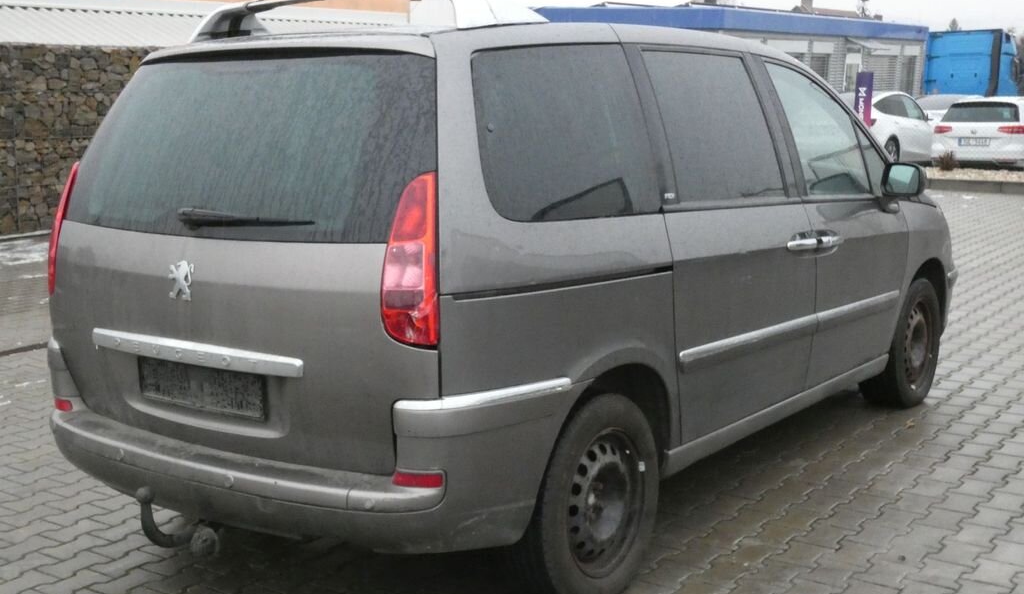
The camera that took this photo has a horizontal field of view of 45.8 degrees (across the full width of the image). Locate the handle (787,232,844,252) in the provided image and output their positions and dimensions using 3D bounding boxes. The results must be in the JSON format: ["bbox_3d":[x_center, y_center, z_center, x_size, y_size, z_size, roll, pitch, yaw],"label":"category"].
[{"bbox_3d":[1.147,-0.208,4.547,0.055,0.060,0.530,6,11,36],"label":"handle"}]

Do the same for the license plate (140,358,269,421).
[{"bbox_3d":[-0.877,0.252,3.404,0.525,0.118,0.020,6,11,36],"label":"license plate"}]

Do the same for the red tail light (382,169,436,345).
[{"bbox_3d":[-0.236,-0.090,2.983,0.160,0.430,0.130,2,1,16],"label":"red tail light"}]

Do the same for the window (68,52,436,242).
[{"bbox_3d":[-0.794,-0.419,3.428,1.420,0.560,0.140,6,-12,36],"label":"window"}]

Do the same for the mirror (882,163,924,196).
[{"bbox_3d":[1.642,-0.490,5.055,0.165,0.145,0.120,6,11,36],"label":"mirror"}]

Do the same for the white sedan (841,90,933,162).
[{"bbox_3d":[6.833,-3.152,23.006,1.860,1.440,4.690,6,11,37],"label":"white sedan"}]

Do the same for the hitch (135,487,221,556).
[{"bbox_3d":[-0.921,0.616,3.342,0.130,0.225,0.240,6,11,36],"label":"hitch"}]

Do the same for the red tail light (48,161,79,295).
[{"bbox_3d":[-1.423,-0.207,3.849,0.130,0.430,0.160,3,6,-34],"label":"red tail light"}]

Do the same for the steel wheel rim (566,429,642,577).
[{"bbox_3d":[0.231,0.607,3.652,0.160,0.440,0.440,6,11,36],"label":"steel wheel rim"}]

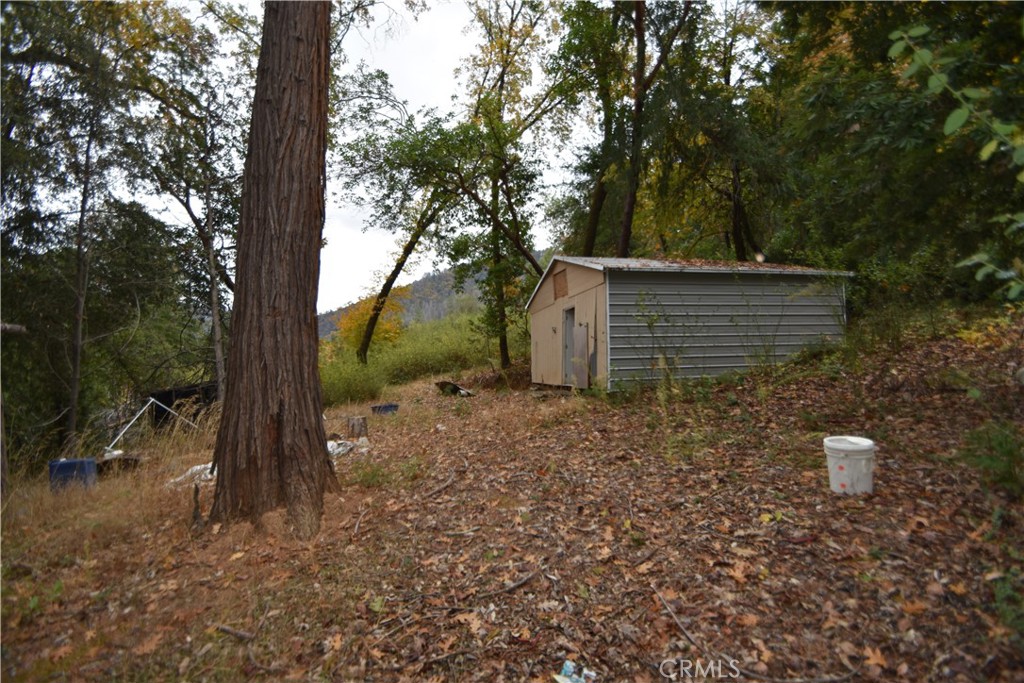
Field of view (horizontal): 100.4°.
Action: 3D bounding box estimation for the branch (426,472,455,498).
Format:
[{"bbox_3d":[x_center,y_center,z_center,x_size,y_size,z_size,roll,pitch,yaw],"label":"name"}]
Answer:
[{"bbox_3d":[-0.880,1.744,5.248,0.120,0.050,0.693,-9,-1,17],"label":"branch"}]

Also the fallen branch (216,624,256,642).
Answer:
[{"bbox_3d":[-1.830,1.908,2.823,0.416,0.045,0.055,-9,-1,29],"label":"fallen branch"}]

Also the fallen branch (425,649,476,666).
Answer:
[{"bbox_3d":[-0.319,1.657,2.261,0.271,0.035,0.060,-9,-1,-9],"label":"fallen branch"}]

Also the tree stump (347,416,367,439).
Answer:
[{"bbox_3d":[-3.498,1.946,9.600,0.430,0.480,0.430,0,-3,-21],"label":"tree stump"}]

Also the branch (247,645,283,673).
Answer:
[{"bbox_3d":[-1.481,1.854,2.508,0.443,0.035,0.075,-10,-1,38],"label":"branch"}]

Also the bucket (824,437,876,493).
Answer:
[{"bbox_3d":[2.620,0.963,3.307,0.305,0.370,0.305,-4,0,37],"label":"bucket"}]

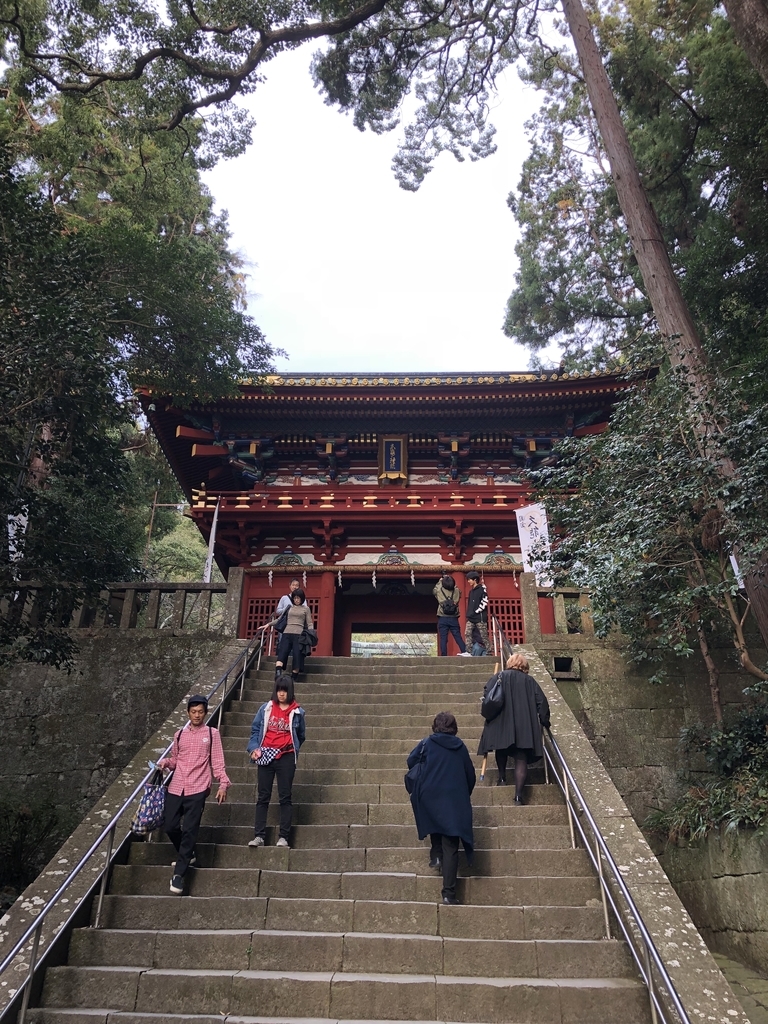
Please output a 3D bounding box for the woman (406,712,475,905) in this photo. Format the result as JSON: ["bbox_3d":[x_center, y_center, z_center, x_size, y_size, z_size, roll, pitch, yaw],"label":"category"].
[{"bbox_3d":[0.483,2.532,7.202,0.580,1.573,0.500,-1,-25,2],"label":"woman"}]

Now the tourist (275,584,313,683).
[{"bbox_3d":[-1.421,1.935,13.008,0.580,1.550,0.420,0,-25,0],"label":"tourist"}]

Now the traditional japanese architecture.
[{"bbox_3d":[0.281,0.447,22.156,11.700,10.500,8.800,0,-25,0],"label":"traditional japanese architecture"}]

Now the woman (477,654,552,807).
[{"bbox_3d":[1.407,2.330,9.003,0.680,1.606,0.500,-1,-25,3],"label":"woman"}]

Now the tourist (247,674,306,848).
[{"bbox_3d":[-1.036,2.369,7.982,0.510,1.613,0.340,-3,-25,6],"label":"tourist"}]

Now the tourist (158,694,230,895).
[{"bbox_3d":[-1.647,2.415,7.201,0.550,1.638,0.480,2,-25,-5],"label":"tourist"}]

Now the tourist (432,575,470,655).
[{"bbox_3d":[1.195,1.872,14.667,0.600,1.630,0.450,2,-25,-4],"label":"tourist"}]

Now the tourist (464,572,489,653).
[{"bbox_3d":[1.634,1.834,14.630,0.310,1.669,0.430,13,-28,-25],"label":"tourist"}]

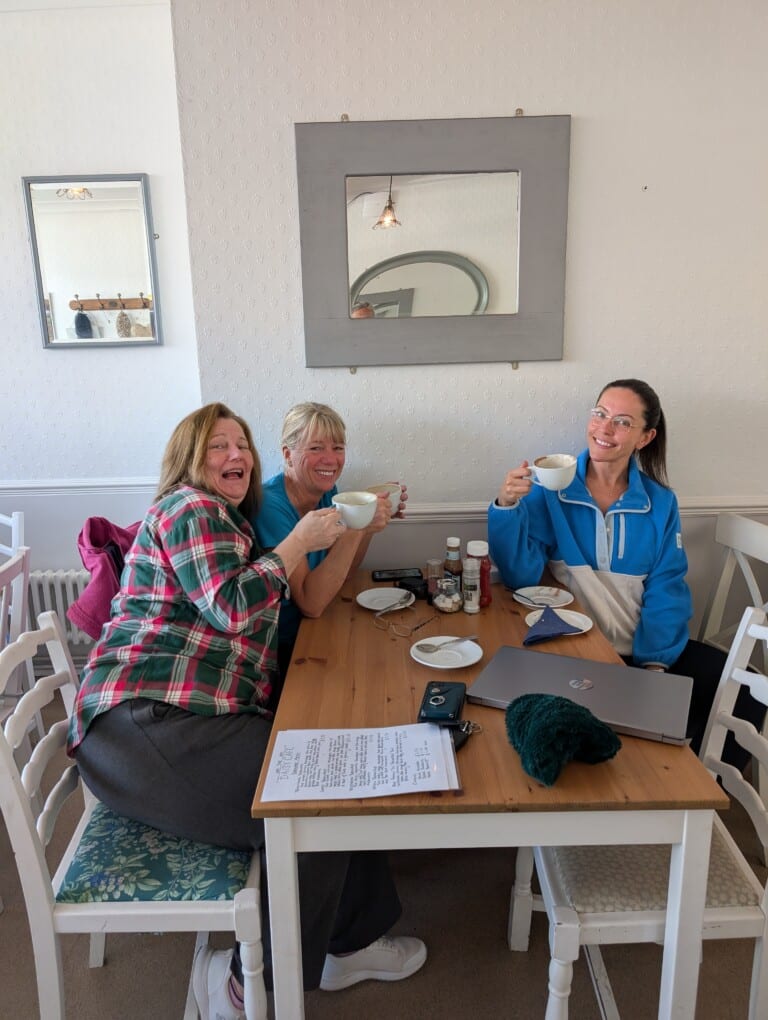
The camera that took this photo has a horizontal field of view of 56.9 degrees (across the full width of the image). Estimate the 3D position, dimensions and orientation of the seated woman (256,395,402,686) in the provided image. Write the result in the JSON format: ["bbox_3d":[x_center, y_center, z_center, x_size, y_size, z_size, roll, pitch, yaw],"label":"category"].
[{"bbox_3d":[-0.271,0.347,2.007,0.740,1.290,0.500,2,14,13],"label":"seated woman"}]

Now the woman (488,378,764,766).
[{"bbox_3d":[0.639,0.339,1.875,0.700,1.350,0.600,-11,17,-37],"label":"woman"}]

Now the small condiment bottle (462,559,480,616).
[{"bbox_3d":[0.231,0.196,1.861,0.046,0.146,0.046,-1,13,0],"label":"small condiment bottle"}]

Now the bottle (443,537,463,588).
[{"bbox_3d":[0.190,0.160,1.947,0.054,0.178,0.052,-1,13,0],"label":"bottle"}]

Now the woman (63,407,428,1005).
[{"bbox_3d":[-0.308,0.427,1.594,0.780,1.335,0.520,-1,13,0],"label":"woman"}]

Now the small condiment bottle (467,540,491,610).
[{"bbox_3d":[0.257,0.165,1.913,0.068,0.183,0.064,-1,13,0],"label":"small condiment bottle"}]

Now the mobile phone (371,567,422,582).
[{"bbox_3d":[0.044,0.197,2.149,0.154,0.011,0.074,-5,14,-5],"label":"mobile phone"}]

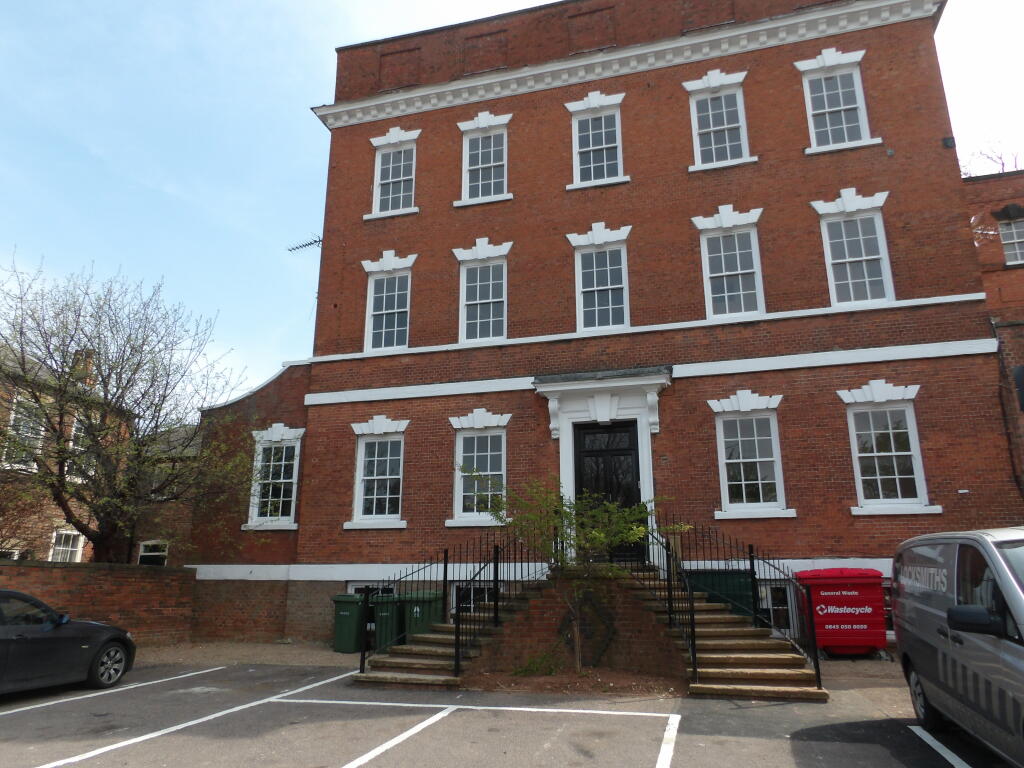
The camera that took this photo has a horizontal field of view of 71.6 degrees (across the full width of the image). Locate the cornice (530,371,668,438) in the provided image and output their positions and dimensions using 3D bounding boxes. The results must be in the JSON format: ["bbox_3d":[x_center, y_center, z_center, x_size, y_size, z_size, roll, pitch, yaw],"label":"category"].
[{"bbox_3d":[1.863,0.389,14.784,2.952,1.382,0.400,-4,-16,15],"label":"cornice"}]

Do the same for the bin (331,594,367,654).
[{"bbox_3d":[-3.309,5.004,14.823,0.580,1.070,0.730,-2,-15,5],"label":"bin"}]

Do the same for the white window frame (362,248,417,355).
[{"bbox_3d":[-3.177,-2.139,18.094,1.594,2.733,0.200,-4,-16,15],"label":"white window frame"}]

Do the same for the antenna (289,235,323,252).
[{"bbox_3d":[-5.579,-3.710,19.168,1.150,0.320,0.320,-8,-17,27],"label":"antenna"}]

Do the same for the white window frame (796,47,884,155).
[{"bbox_3d":[6.990,-6.164,15.328,1.498,2.523,0.200,-4,-16,15],"label":"white window frame"}]

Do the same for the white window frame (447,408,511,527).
[{"bbox_3d":[-0.741,1.885,16.282,1.571,2.718,0.200,-4,-16,15],"label":"white window frame"}]

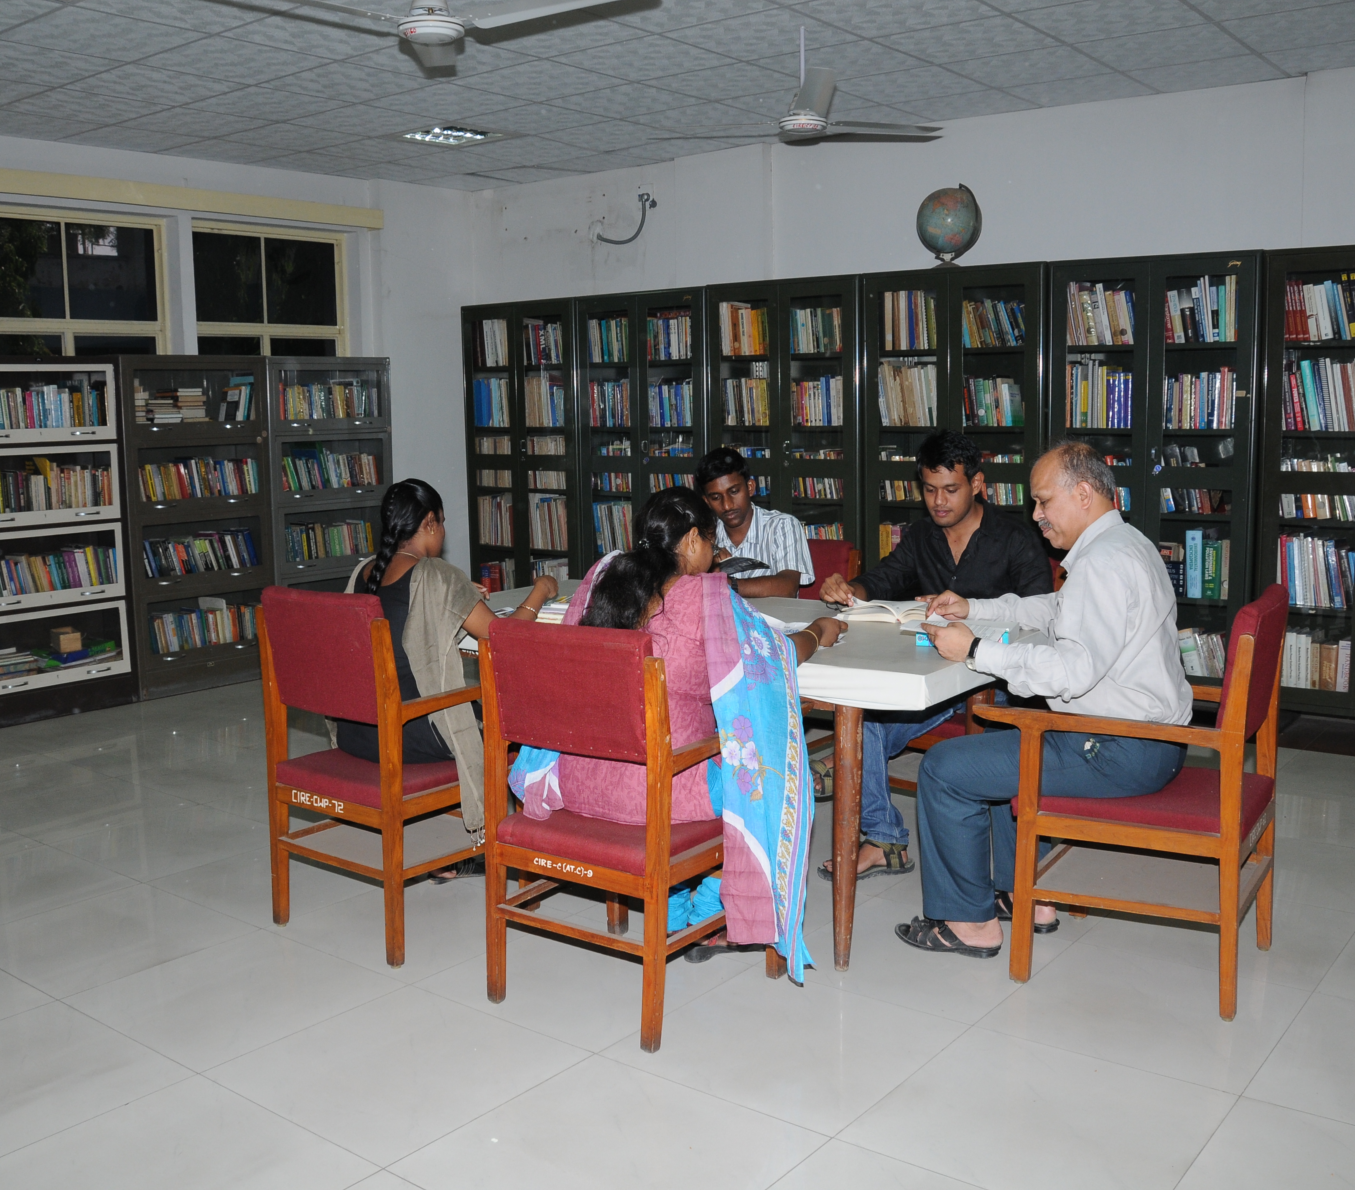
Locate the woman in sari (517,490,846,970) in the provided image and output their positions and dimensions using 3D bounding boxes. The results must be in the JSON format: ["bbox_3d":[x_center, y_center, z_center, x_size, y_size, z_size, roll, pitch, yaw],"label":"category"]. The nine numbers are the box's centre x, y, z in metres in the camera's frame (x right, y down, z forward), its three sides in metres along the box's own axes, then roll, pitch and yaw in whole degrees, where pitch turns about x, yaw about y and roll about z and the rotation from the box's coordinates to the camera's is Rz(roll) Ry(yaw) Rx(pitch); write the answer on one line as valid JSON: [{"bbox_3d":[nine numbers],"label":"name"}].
[{"bbox_3d":[0.040,0.340,3.244,0.580,1.190,0.780,7,11,43],"label":"woman in sari"}]

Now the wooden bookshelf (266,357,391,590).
[{"bbox_3d":[-2.017,-0.463,7.513,0.370,1.683,0.824,5,10,37],"label":"wooden bookshelf"}]

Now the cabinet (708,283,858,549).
[{"bbox_3d":[0.659,-0.593,6.991,0.910,2.000,0.450,5,10,37],"label":"cabinet"}]

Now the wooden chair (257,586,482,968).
[{"bbox_3d":[-0.714,0.417,3.631,0.540,0.925,0.660,5,10,37],"label":"wooden chair"}]

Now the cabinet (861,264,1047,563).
[{"bbox_3d":[1.389,-0.524,6.435,0.930,2.000,0.450,5,10,37],"label":"cabinet"}]

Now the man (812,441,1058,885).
[{"bbox_3d":[0.751,0.163,4.079,0.560,1.300,0.760,5,10,37],"label":"man"}]

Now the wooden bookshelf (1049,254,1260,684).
[{"bbox_3d":[2.150,-0.466,5.955,0.915,2.022,0.470,5,10,37],"label":"wooden bookshelf"}]

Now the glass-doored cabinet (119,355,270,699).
[{"bbox_3d":[-2.514,-0.366,6.860,0.370,1.683,0.836,5,10,37],"label":"glass-doored cabinet"}]

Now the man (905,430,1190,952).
[{"bbox_3d":[0.926,0.261,3.336,0.720,1.280,0.520,4,9,31],"label":"man"}]

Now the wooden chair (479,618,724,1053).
[{"bbox_3d":[-0.085,0.484,3.189,0.520,0.920,0.630,5,9,34],"label":"wooden chair"}]

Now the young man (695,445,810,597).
[{"bbox_3d":[0.188,0.135,4.486,0.520,1.240,0.660,5,10,37],"label":"young man"}]

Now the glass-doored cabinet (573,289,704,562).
[{"bbox_3d":[-0.065,-0.677,7.649,0.924,2.022,0.470,5,10,37],"label":"glass-doored cabinet"}]

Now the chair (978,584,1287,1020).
[{"bbox_3d":[1.113,0.461,3.237,0.630,0.920,0.520,4,9,30],"label":"chair"}]

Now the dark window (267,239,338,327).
[{"bbox_3d":[-2.154,-1.795,7.710,0.050,0.480,0.540,5,10,37],"label":"dark window"}]

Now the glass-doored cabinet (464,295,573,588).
[{"bbox_3d":[-0.788,-0.726,8.087,0.920,2.000,0.450,5,10,37],"label":"glass-doored cabinet"}]

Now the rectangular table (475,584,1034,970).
[{"bbox_3d":[0.089,0.450,3.878,1.800,0.780,0.880,5,10,37],"label":"rectangular table"}]

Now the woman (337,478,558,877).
[{"bbox_3d":[-0.611,0.271,3.726,0.500,1.190,0.770,5,10,37],"label":"woman"}]

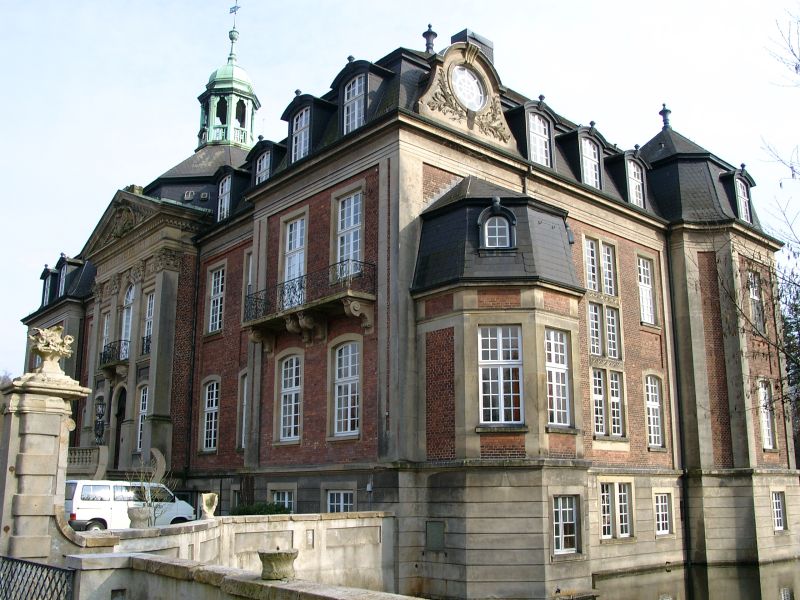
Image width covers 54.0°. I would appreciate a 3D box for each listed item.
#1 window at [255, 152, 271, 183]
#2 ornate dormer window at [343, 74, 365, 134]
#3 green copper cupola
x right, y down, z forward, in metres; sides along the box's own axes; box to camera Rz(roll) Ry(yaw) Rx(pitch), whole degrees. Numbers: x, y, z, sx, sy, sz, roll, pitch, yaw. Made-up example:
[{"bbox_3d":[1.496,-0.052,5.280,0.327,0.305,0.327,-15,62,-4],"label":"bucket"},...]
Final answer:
[{"bbox_3d":[-6.100,-5.512,35.300,0.320,2.000,1.100,12,-18,-40],"label":"window"},{"bbox_3d":[-1.640,-7.069,28.511,0.320,2.000,1.150,12,-18,-40],"label":"ornate dormer window"},{"bbox_3d":[-9.873,-12.473,45.906,3.700,8.000,3.700,12,-18,-40],"label":"green copper cupola"}]

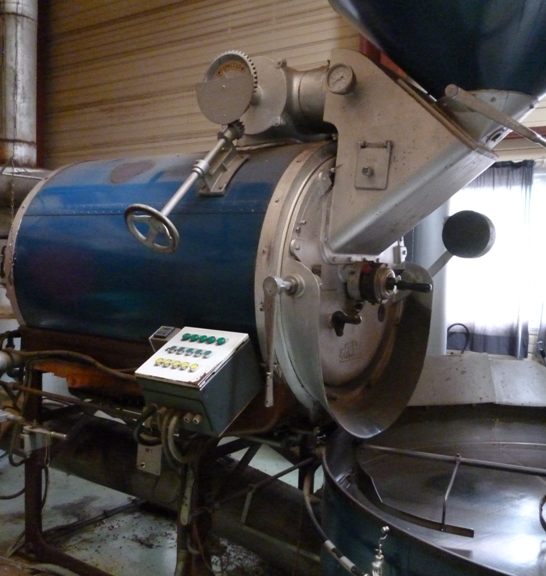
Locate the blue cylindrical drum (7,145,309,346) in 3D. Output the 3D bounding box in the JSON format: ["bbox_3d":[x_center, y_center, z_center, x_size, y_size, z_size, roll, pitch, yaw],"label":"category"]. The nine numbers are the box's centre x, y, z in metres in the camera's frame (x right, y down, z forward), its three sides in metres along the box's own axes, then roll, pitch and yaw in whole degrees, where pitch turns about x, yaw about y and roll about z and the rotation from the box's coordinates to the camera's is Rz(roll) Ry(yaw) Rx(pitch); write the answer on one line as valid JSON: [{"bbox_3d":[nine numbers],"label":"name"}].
[{"bbox_3d":[-0.351,-0.077,3.004,1.471,1.130,1.130,4,4,34],"label":"blue cylindrical drum"}]

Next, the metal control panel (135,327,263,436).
[{"bbox_3d":[-0.248,0.319,2.169,0.295,0.216,0.281,4,34,36],"label":"metal control panel"}]

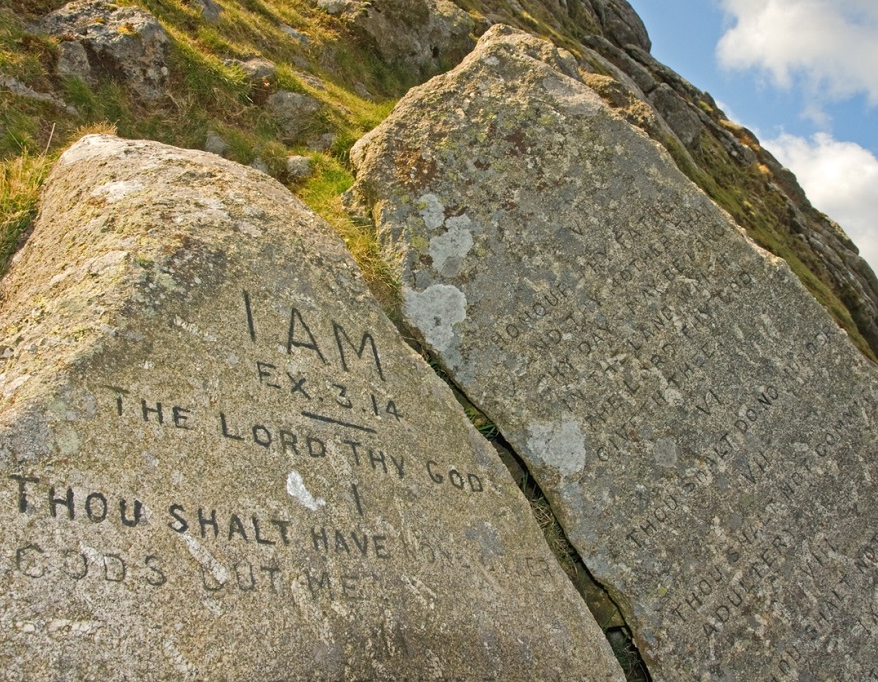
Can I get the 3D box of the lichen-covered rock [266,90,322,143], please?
[{"bbox_3d":[-0.566,-0.870,2.980,0.210,0.175,0.160,6,-11,-8],"label":"lichen-covered rock"}]

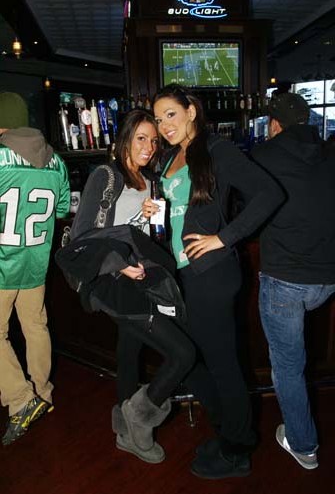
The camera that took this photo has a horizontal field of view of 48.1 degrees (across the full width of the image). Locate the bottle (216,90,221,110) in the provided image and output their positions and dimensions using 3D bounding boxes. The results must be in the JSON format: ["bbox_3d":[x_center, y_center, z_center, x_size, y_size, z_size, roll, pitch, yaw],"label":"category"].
[{"bbox_3d":[0.688,-1.975,5.043,0.070,0.247,0.070,0,17,0],"label":"bottle"}]

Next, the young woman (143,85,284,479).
[{"bbox_3d":[0.195,0.233,1.598,0.470,1.700,0.450,13,21,36],"label":"young woman"}]

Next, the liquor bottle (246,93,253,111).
[{"bbox_3d":[1.103,-1.948,5.051,0.072,0.230,0.072,0,17,0],"label":"liquor bottle"}]

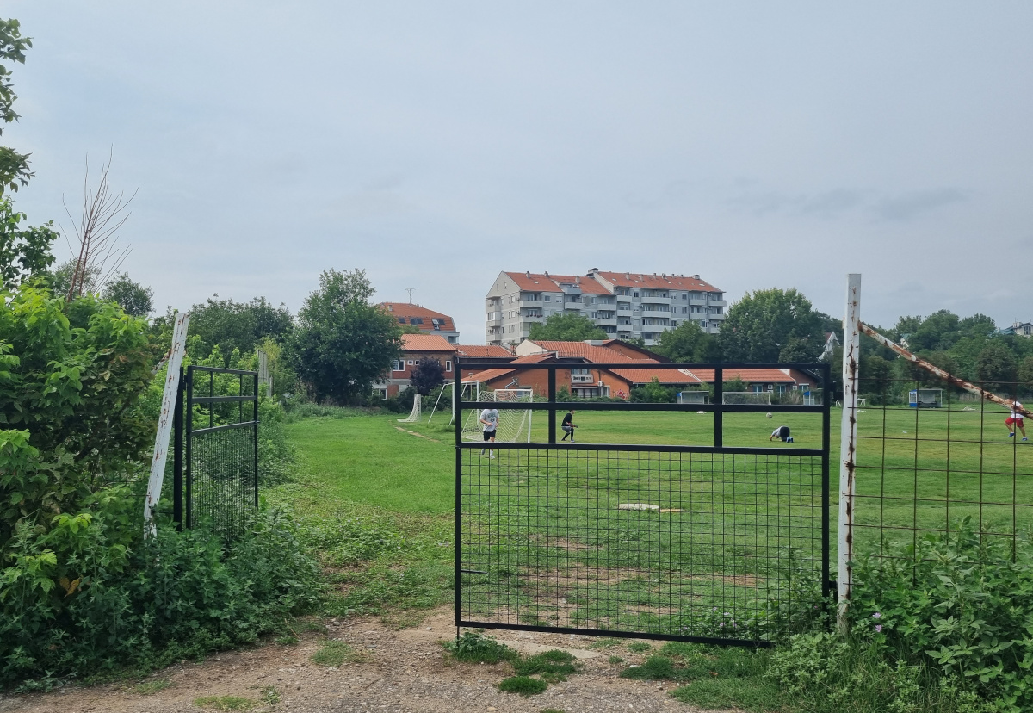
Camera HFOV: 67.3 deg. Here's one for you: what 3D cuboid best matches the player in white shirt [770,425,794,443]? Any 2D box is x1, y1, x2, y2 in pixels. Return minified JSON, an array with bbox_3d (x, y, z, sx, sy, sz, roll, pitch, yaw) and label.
[{"bbox_3d":[10.911,3.202,32.191,0.580,0.660,1.050,1,-3,-16],"label":"player in white shirt"}]

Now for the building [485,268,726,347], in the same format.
[{"bbox_3d":[18.848,-4.385,164.884,48.000,26.800,18.000,1,-3,-24],"label":"building"}]

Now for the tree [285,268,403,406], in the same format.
[{"bbox_3d":[-14.237,-1.231,64.255,9.300,11.940,9.000,0,-2,0],"label":"tree"}]

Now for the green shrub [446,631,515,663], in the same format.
[{"bbox_3d":[-0.206,1.658,4.482,0.410,0.140,0.280,0,-3,0],"label":"green shrub"}]

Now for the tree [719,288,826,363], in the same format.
[{"bbox_3d":[39.609,-1.721,120.378,16.000,17.710,14.500,0,-2,0],"label":"tree"}]

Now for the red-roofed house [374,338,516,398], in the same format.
[{"bbox_3d":[-9.000,1.734,85.166,15.000,7.800,10.000,1,-3,-17],"label":"red-roofed house"}]

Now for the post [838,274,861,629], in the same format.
[{"bbox_3d":[2.260,0.673,5.285,0.085,2.460,0.085,2,-2,11],"label":"post"}]

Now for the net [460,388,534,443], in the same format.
[{"bbox_3d":[-0.850,2.291,30.243,1.500,2.000,4.900,1,-3,-16],"label":"net"}]

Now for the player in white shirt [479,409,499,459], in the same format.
[{"bbox_3d":[-0.808,2.284,23.923,0.580,1.740,0.550,1,-3,-12],"label":"player in white shirt"}]

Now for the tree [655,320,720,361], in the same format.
[{"bbox_3d":[25.638,0.681,117.270,10.000,12.640,9.500,0,-2,0],"label":"tree"}]

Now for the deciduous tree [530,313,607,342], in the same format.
[{"bbox_3d":[7.337,0.177,115.288,11.300,13.480,10.500,0,-2,0],"label":"deciduous tree"}]

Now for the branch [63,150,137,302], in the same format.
[{"bbox_3d":[-4.301,-1.327,8.000,0.700,1.580,0.600,1,-3,-28],"label":"branch"}]

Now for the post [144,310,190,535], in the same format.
[{"bbox_3d":[-2.493,0.720,5.424,0.075,2.080,0.075,7,-3,18],"label":"post"}]

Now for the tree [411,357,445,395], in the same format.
[{"bbox_3d":[-8.851,2.756,76.953,3.300,5.430,3.300,0,-3,0],"label":"tree"}]

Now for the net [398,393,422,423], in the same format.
[{"bbox_3d":[-7.850,3.654,56.194,1.500,2.050,5.000,1,-3,-12],"label":"net"}]

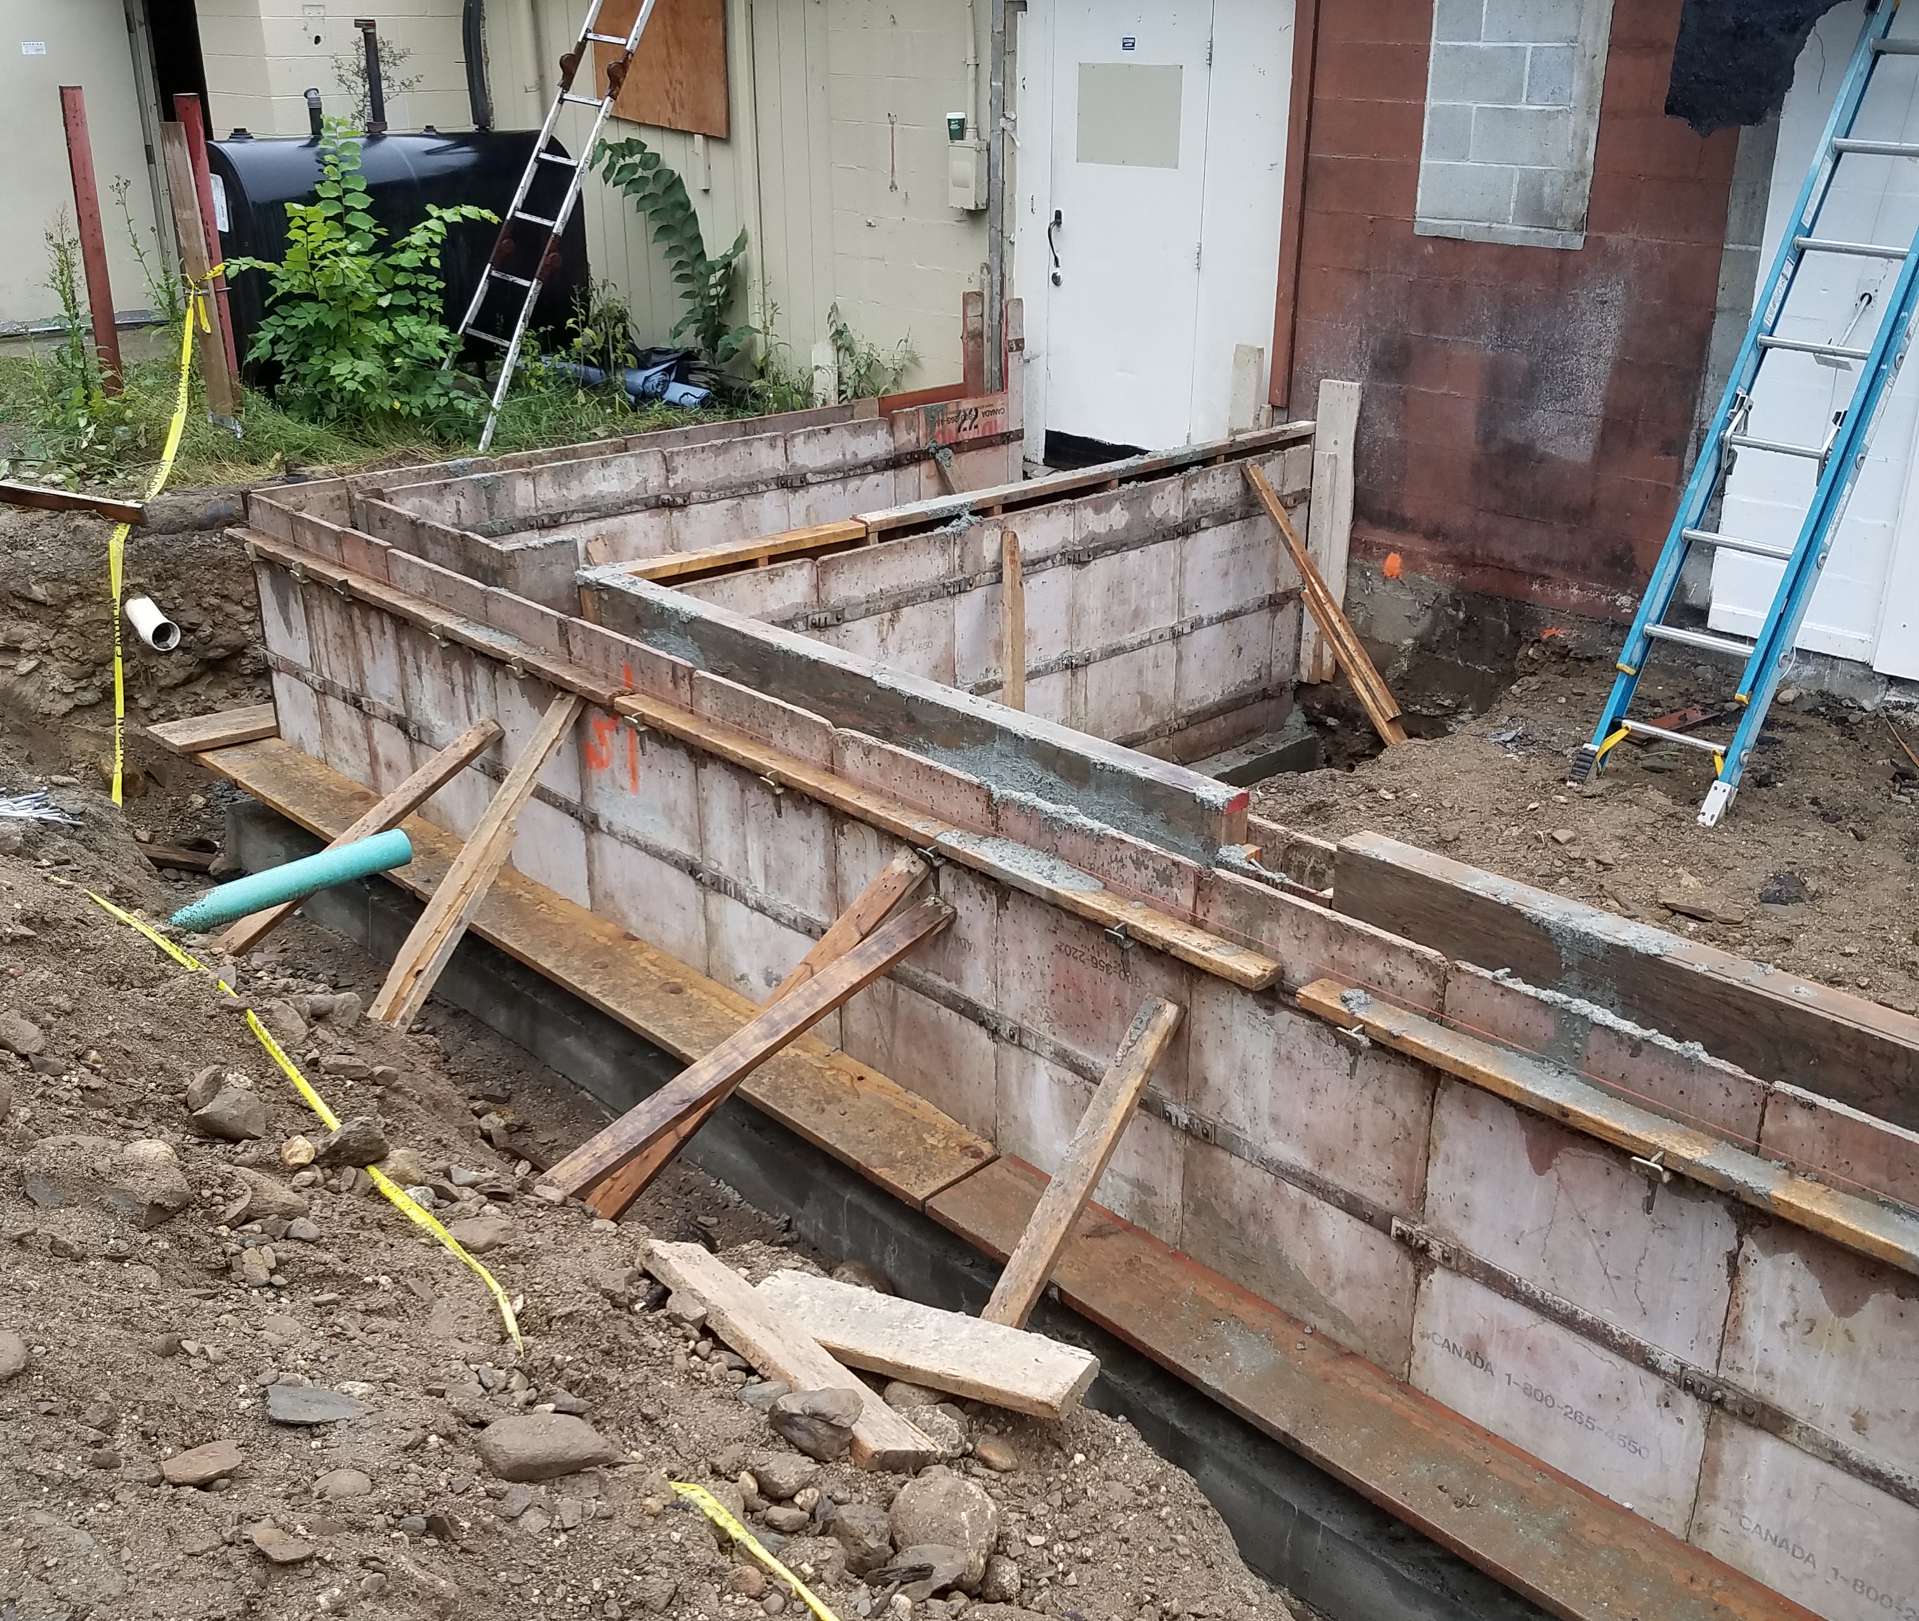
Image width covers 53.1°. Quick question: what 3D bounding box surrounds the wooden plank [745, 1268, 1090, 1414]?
[{"bbox_3d":[-0.064,0.914,3.288,0.577,0.038,0.142,14,29,4],"label":"wooden plank"}]

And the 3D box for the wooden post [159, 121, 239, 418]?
[{"bbox_3d":[-3.157,-2.222,7.973,0.089,1.182,0.040,-4,23,-7],"label":"wooden post"}]

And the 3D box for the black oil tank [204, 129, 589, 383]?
[{"bbox_3d":[-2.900,-2.857,9.929,1.830,1.170,0.690,-20,30,-41],"label":"black oil tank"}]

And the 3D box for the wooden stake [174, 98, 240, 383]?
[{"bbox_3d":[-3.169,-2.374,8.160,0.089,1.254,0.038,-16,27,-31],"label":"wooden stake"}]

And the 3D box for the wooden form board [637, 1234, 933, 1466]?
[{"bbox_3d":[-0.290,0.887,3.146,0.602,0.038,0.095,32,24,34],"label":"wooden form board"}]

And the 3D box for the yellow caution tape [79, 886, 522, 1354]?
[{"bbox_3d":[-1.544,0.558,4.295,0.161,0.090,2.845,-15,23,-34],"label":"yellow caution tape"}]

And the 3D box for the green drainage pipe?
[{"bbox_3d":[-1.911,0.208,5.530,0.683,0.108,0.108,-21,30,-36],"label":"green drainage pipe"}]

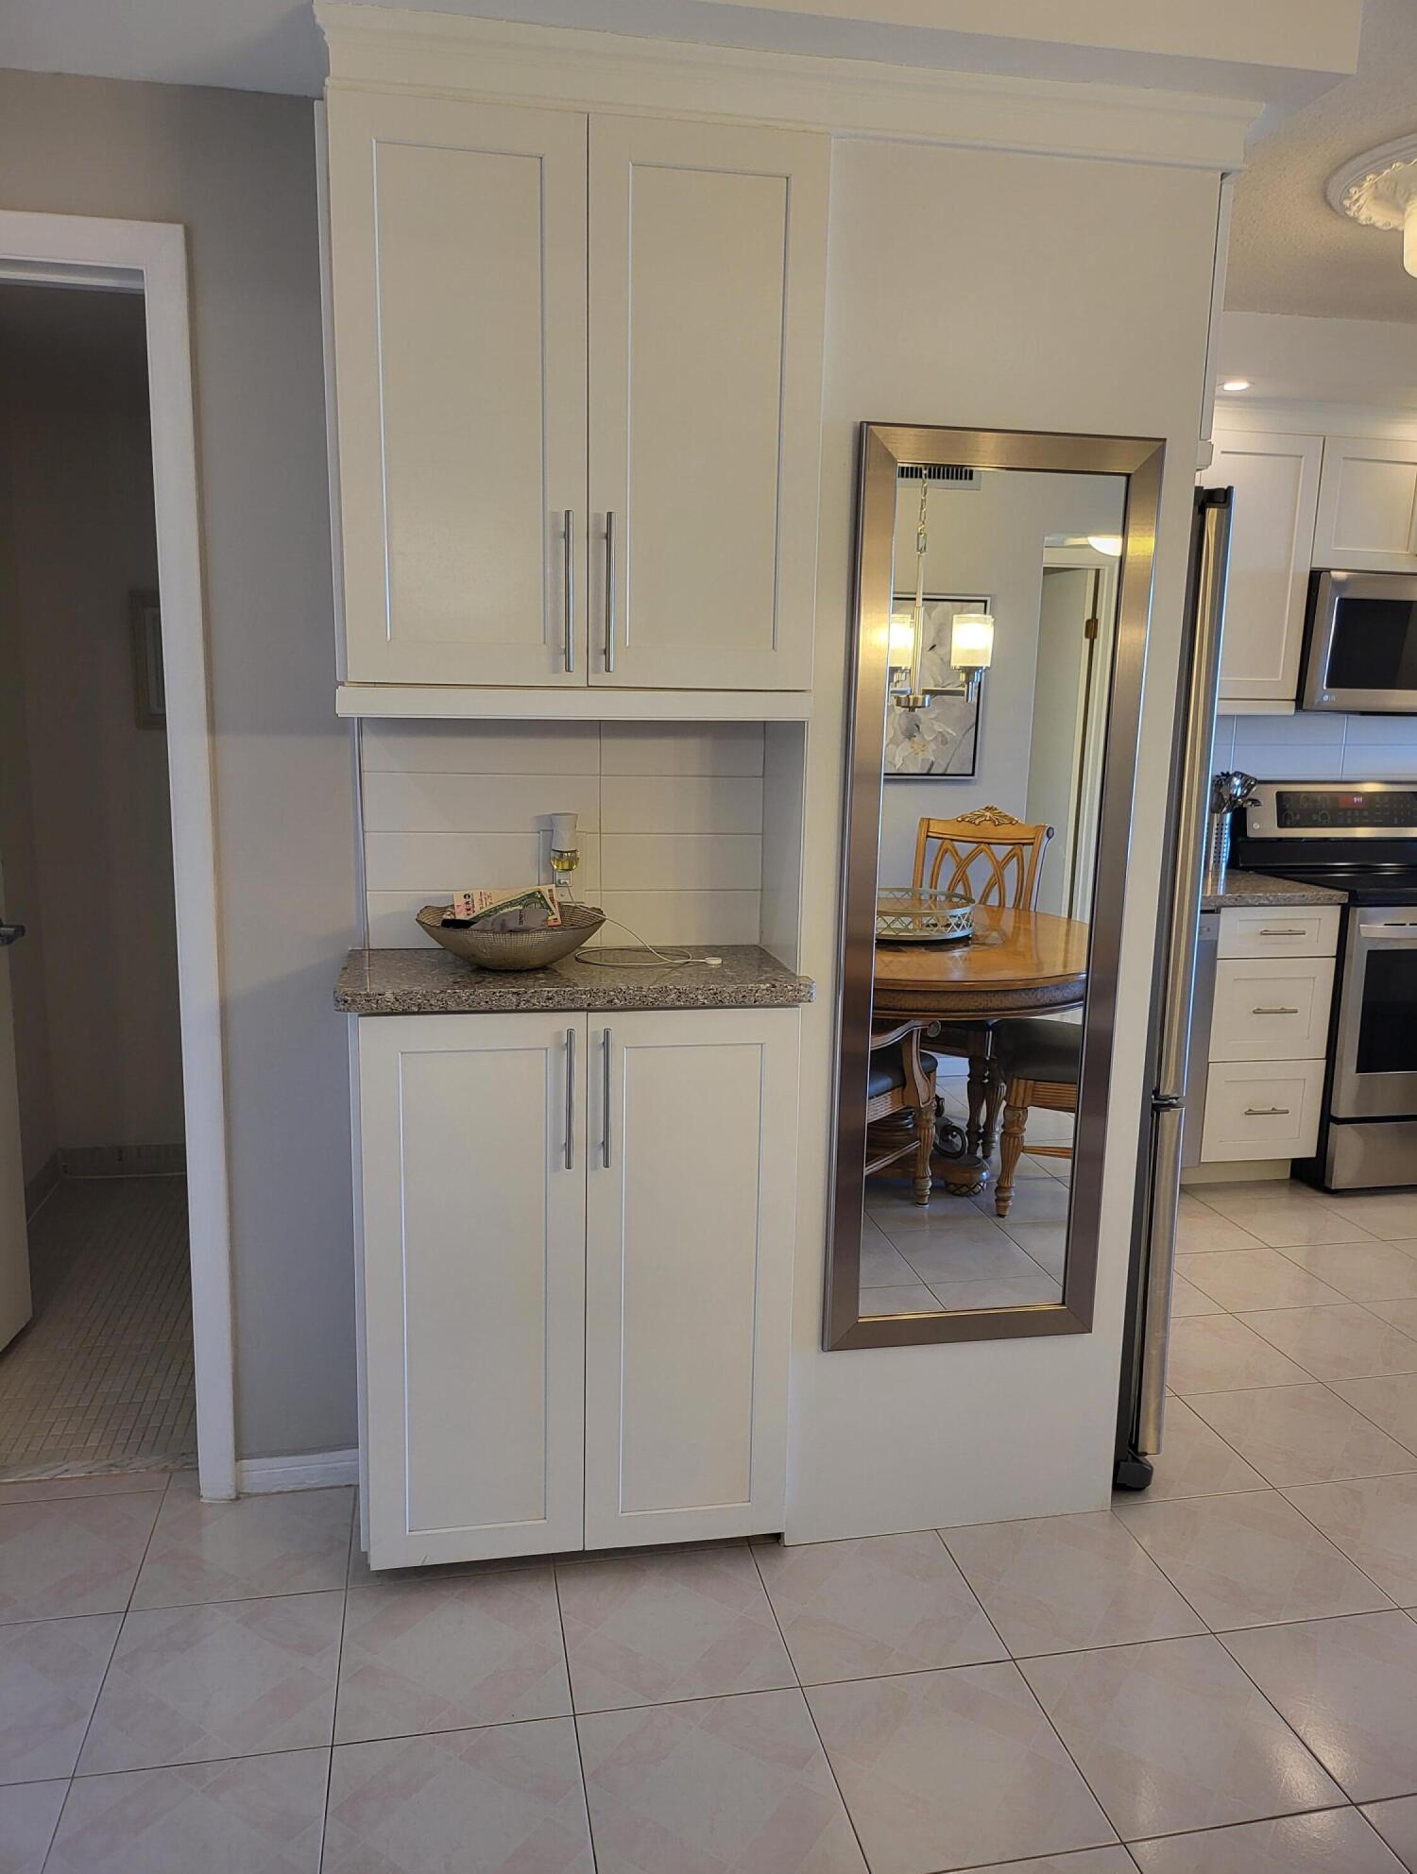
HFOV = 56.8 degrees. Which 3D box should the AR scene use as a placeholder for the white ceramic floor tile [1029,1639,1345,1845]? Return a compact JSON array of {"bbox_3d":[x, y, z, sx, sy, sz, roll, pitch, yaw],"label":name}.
[{"bbox_3d":[0.660,1.127,1.859,0.328,0.010,0.328,-1,10,-11],"label":"white ceramic floor tile"}]

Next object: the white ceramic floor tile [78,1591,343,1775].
[{"bbox_3d":[-0.711,1.087,1.921,0.328,0.010,0.328,-1,10,-11],"label":"white ceramic floor tile"}]

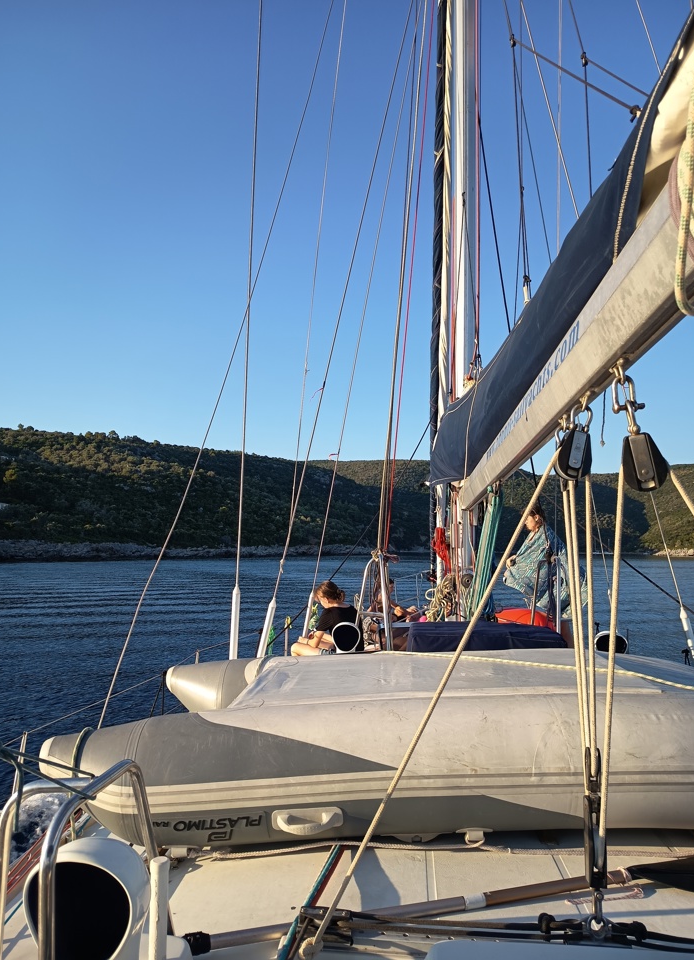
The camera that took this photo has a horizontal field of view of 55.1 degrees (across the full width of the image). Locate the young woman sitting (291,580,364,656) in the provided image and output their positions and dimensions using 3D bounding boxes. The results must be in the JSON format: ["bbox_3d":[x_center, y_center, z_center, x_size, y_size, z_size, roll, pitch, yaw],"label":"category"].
[{"bbox_3d":[-0.140,1.150,5.400,0.600,0.690,0.600,-4,-7,36],"label":"young woman sitting"}]

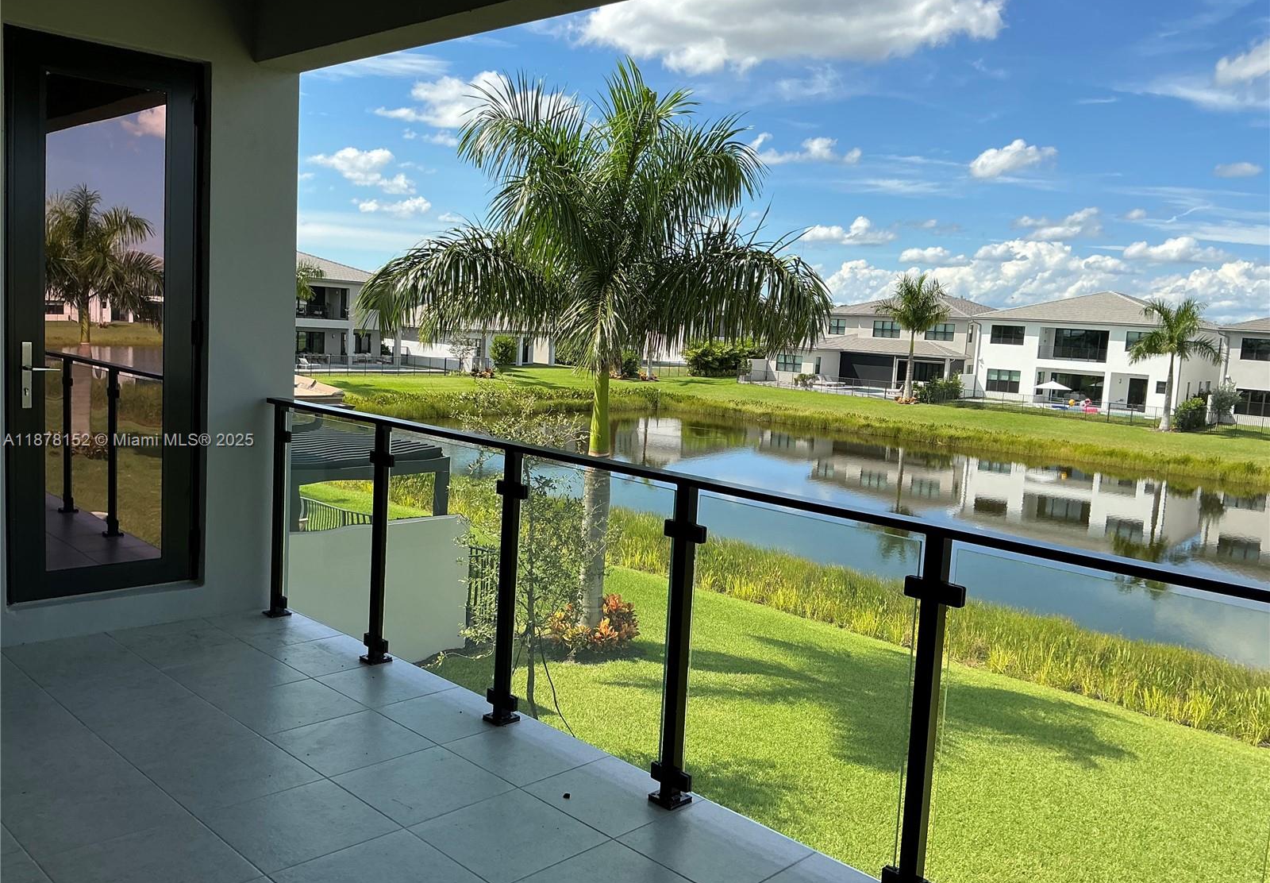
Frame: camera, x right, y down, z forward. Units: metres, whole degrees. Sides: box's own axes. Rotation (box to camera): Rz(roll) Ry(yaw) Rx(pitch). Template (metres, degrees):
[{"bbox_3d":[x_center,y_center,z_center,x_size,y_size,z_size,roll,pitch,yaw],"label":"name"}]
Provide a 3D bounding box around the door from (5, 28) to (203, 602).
[{"bbox_3d":[-2.428,-0.533,4.725,0.811,2.493,0.080,-3,9,-42],"label":"door"}]

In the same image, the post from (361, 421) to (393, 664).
[{"bbox_3d":[-1.127,0.450,4.541,0.100,1.071,0.100,9,9,43],"label":"post"}]

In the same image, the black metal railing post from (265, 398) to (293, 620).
[{"bbox_3d":[-1.783,0.345,5.149,0.100,1.071,0.100,9,9,43],"label":"black metal railing post"}]

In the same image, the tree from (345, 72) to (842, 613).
[{"bbox_3d":[-0.678,-1.407,15.816,6.968,8.668,6.609,3,6,0],"label":"tree"}]

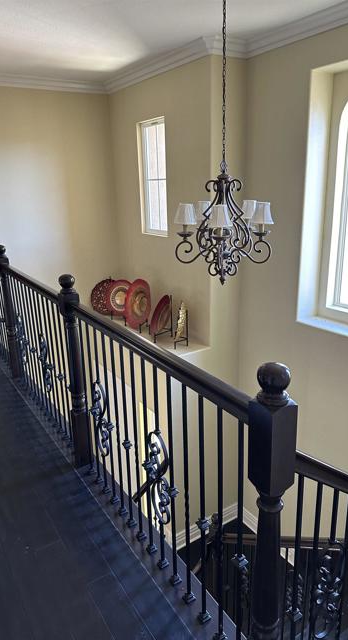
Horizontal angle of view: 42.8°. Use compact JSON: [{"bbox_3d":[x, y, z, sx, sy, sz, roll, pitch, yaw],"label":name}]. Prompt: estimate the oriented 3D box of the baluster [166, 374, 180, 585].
[{"bbox_3d":[-0.004,0.656,1.757,0.037,0.962,0.037,-11,19,-30],"label":"baluster"}]

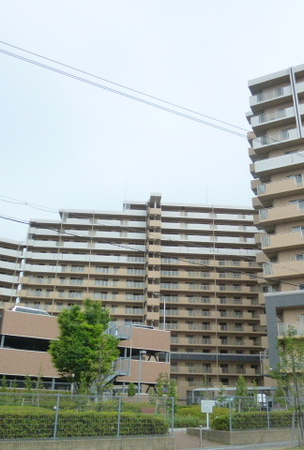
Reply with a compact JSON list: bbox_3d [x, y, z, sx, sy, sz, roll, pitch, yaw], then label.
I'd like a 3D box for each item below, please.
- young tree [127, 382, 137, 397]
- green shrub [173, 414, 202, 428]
[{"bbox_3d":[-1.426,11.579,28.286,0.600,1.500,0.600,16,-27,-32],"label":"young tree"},{"bbox_3d":[1.324,8.081,17.206,1.250,0.500,0.900,16,-27,-32],"label":"green shrub"}]

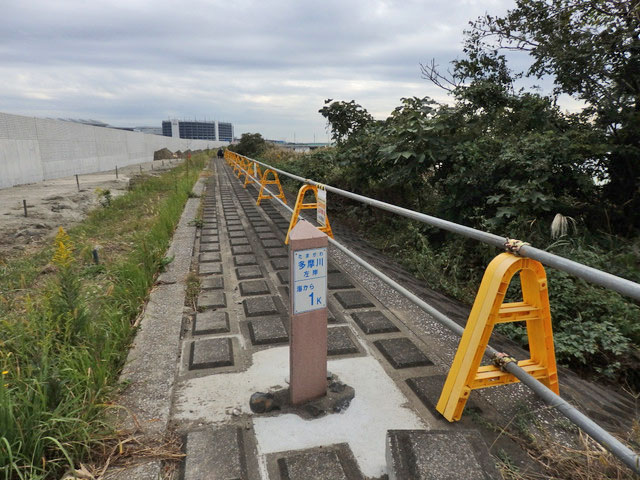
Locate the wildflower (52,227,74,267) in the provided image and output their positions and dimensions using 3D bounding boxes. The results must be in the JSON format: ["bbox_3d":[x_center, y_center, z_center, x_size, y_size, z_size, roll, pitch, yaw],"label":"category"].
[{"bbox_3d":[-1.665,0.042,3.000,0.140,0.250,0.140,0,12,0],"label":"wildflower"}]

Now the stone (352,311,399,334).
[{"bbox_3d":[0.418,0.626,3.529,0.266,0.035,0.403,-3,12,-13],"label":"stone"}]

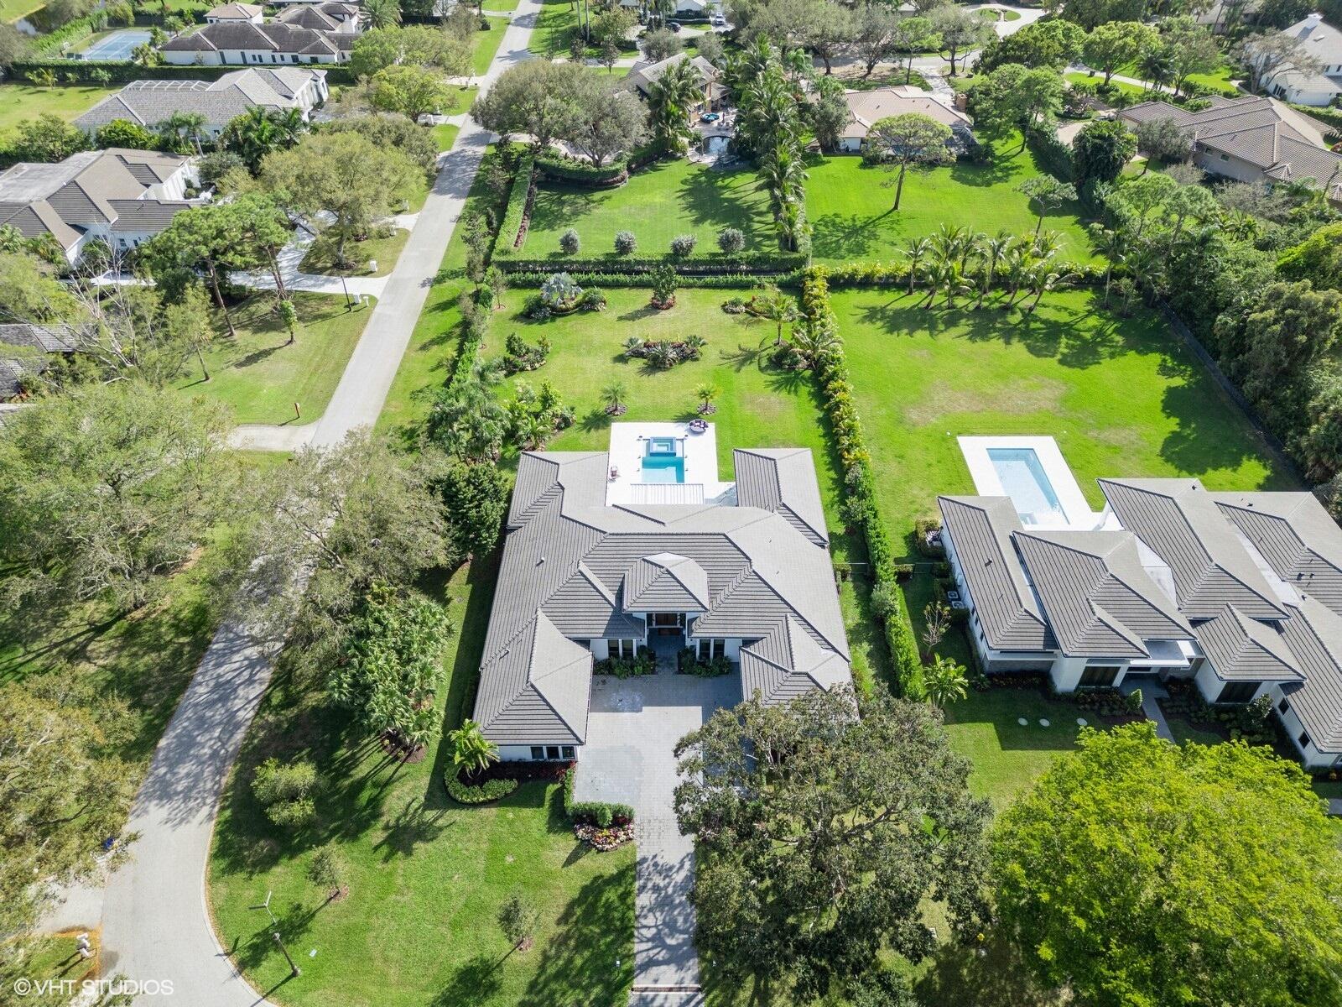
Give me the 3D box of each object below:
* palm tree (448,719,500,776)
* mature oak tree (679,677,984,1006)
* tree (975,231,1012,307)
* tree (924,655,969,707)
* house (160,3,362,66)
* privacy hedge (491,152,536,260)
[{"bbox_3d":[-14.120,18.051,65.938,3.631,4.236,3.631,0,41,0],"label":"palm tree"},{"bbox_3d":[9.700,20.570,57.660,18.700,11.600,18.300,0,41,0],"label":"mature oak tree"},{"bbox_3d":[40.200,-29.530,117.450,4.300,9.600,4.300,0,41,0],"label":"tree"},{"bbox_3d":[20.900,13.970,70.710,3.500,4.600,3.500,0,41,0],"label":"tree"},{"bbox_3d":[-88.000,-106.470,208.500,43.000,7.500,30.000,0,41,0],"label":"house"},{"bbox_3d":[-23.400,-45.520,141.950,2.600,1.900,37.000,-1,41,-1],"label":"privacy hedge"}]

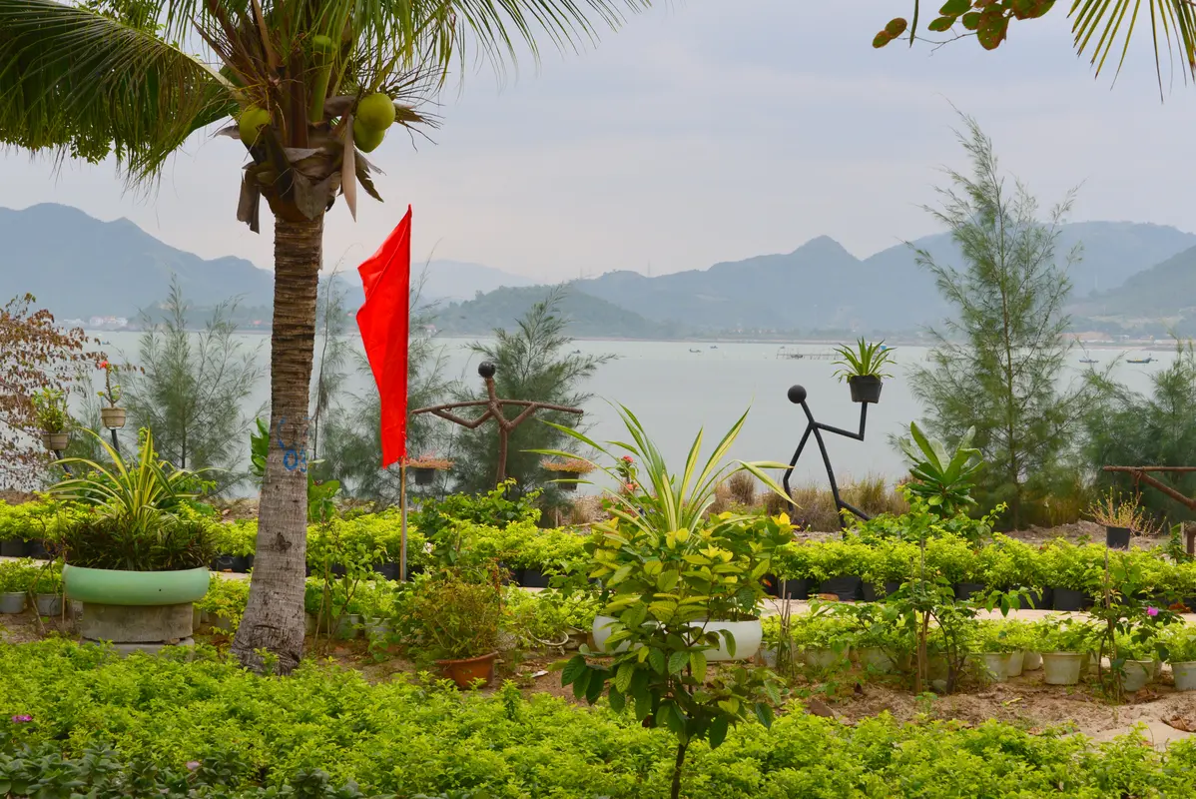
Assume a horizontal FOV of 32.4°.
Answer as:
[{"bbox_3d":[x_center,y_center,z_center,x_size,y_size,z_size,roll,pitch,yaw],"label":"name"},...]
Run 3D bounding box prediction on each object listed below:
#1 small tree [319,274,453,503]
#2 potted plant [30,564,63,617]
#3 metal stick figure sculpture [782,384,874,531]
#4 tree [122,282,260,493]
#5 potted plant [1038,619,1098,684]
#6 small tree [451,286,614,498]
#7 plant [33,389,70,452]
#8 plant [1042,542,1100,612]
[{"bbox_3d":[-2.177,-0.093,21.248,1.382,2.404,1.382,1,2,0],"label":"small tree"},{"bbox_3d":[-3.467,1.191,12.989,0.195,0.312,0.195,1,2,0],"label":"potted plant"},{"bbox_3d":[1.853,0.600,16.381,0.795,1.431,0.199,1,2,12],"label":"metal stick figure sculpture"},{"bbox_3d":[-4.327,-0.118,22.135,1.482,2.332,1.482,1,2,0],"label":"tree"},{"bbox_3d":[2.525,1.358,11.100,0.330,0.365,0.330,1,2,0],"label":"potted plant"},{"bbox_3d":[-0.709,-0.027,22.000,1.700,2.380,1.700,1,2,0],"label":"small tree"},{"bbox_3d":[-5.650,0.212,21.300,0.390,0.660,0.380,1,2,0],"label":"plant"},{"bbox_3d":[3.208,1.184,13.955,0.370,0.450,0.370,1,2,0],"label":"plant"}]

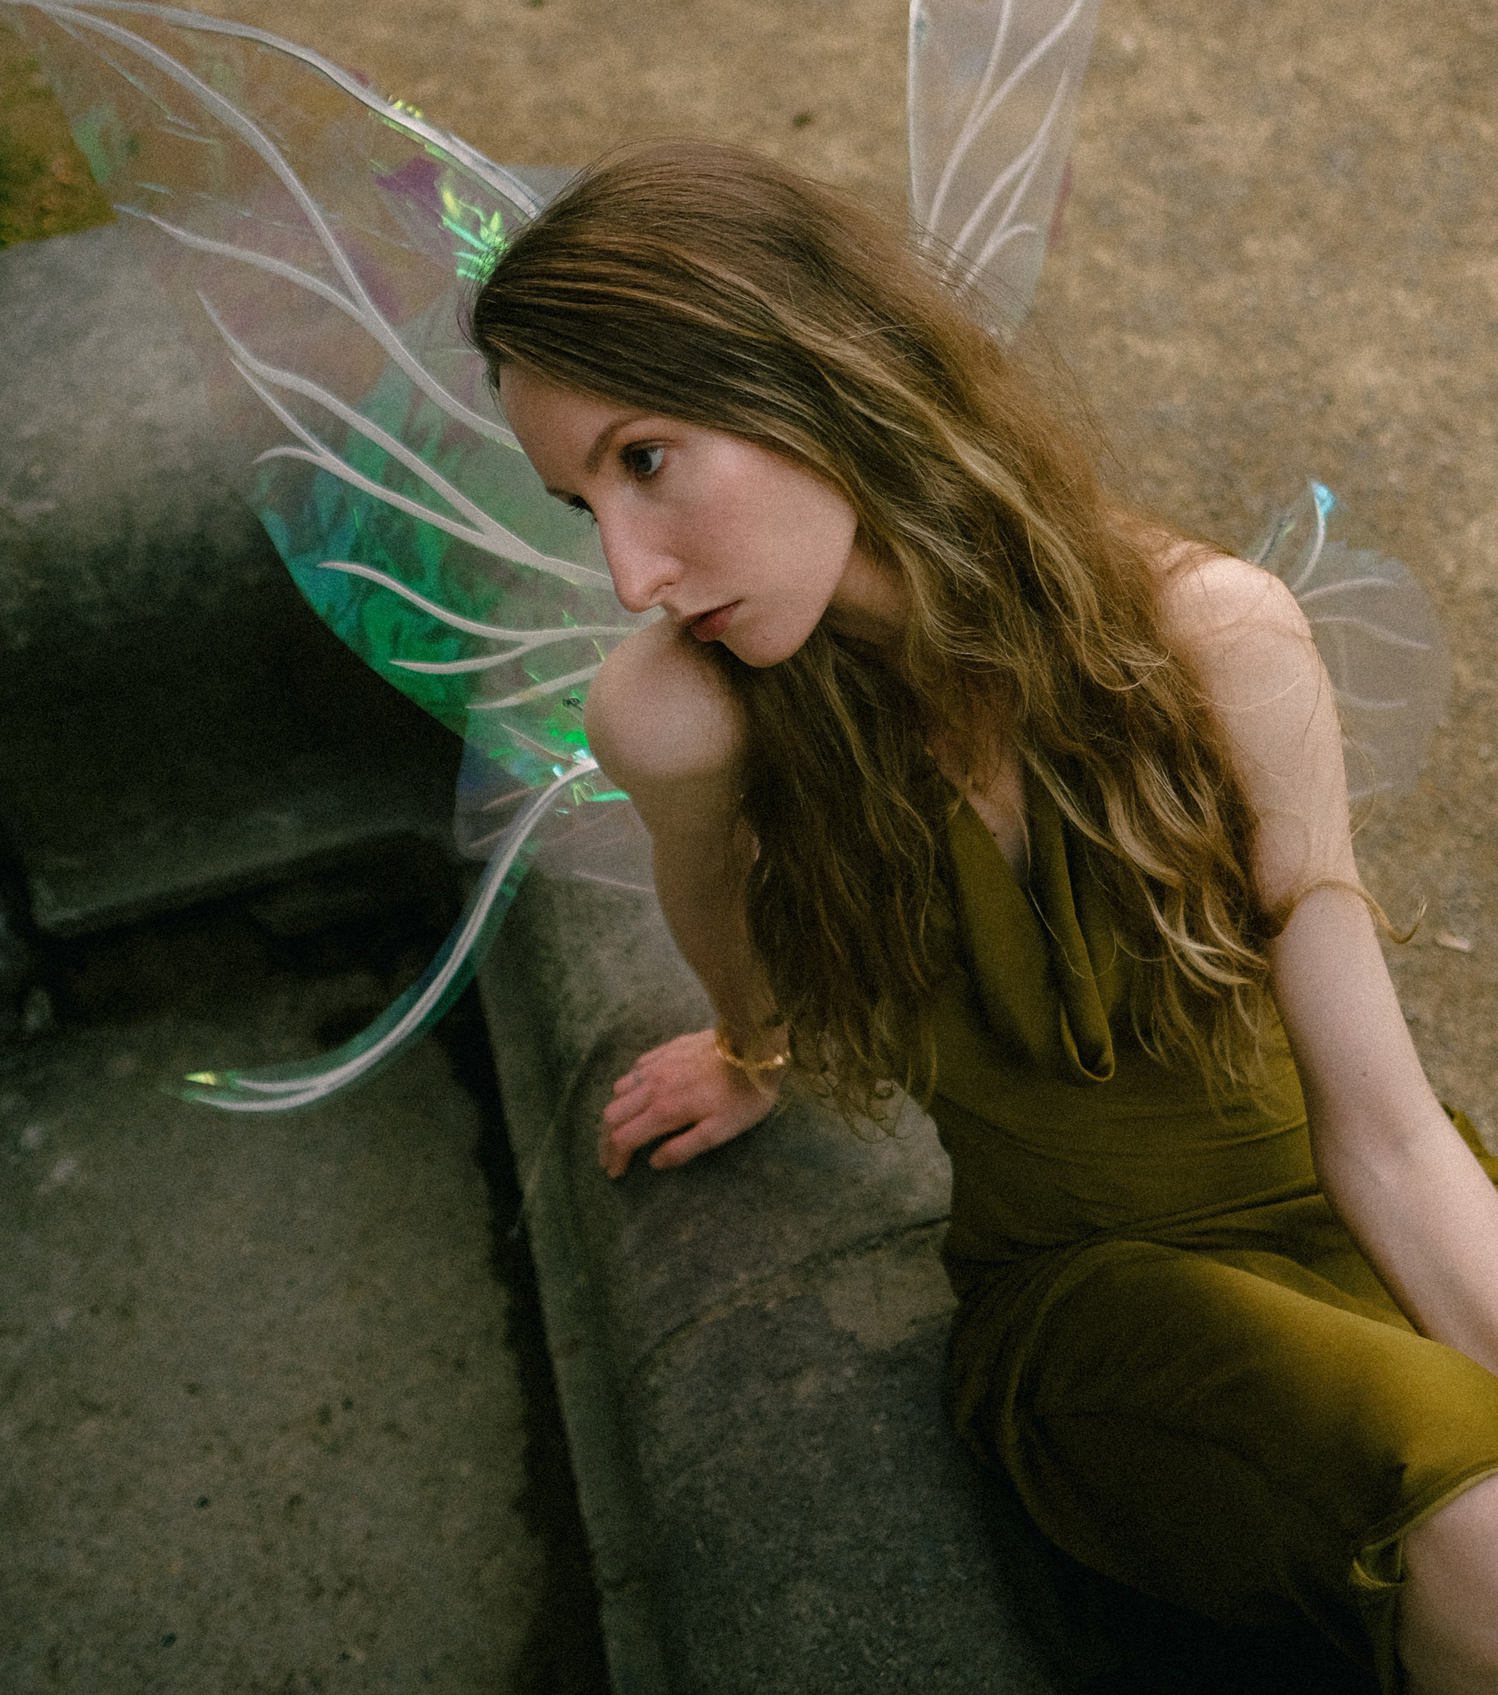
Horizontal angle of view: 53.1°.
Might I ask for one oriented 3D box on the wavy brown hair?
[{"bbox_3d":[0.088,-0.108,0.838,0.350,0.520,0.360,19,37,40],"label":"wavy brown hair"}]

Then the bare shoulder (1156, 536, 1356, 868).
[{"bbox_3d":[0.298,-0.083,0.885,0.120,0.190,0.120,-23,19,-22],"label":"bare shoulder"}]

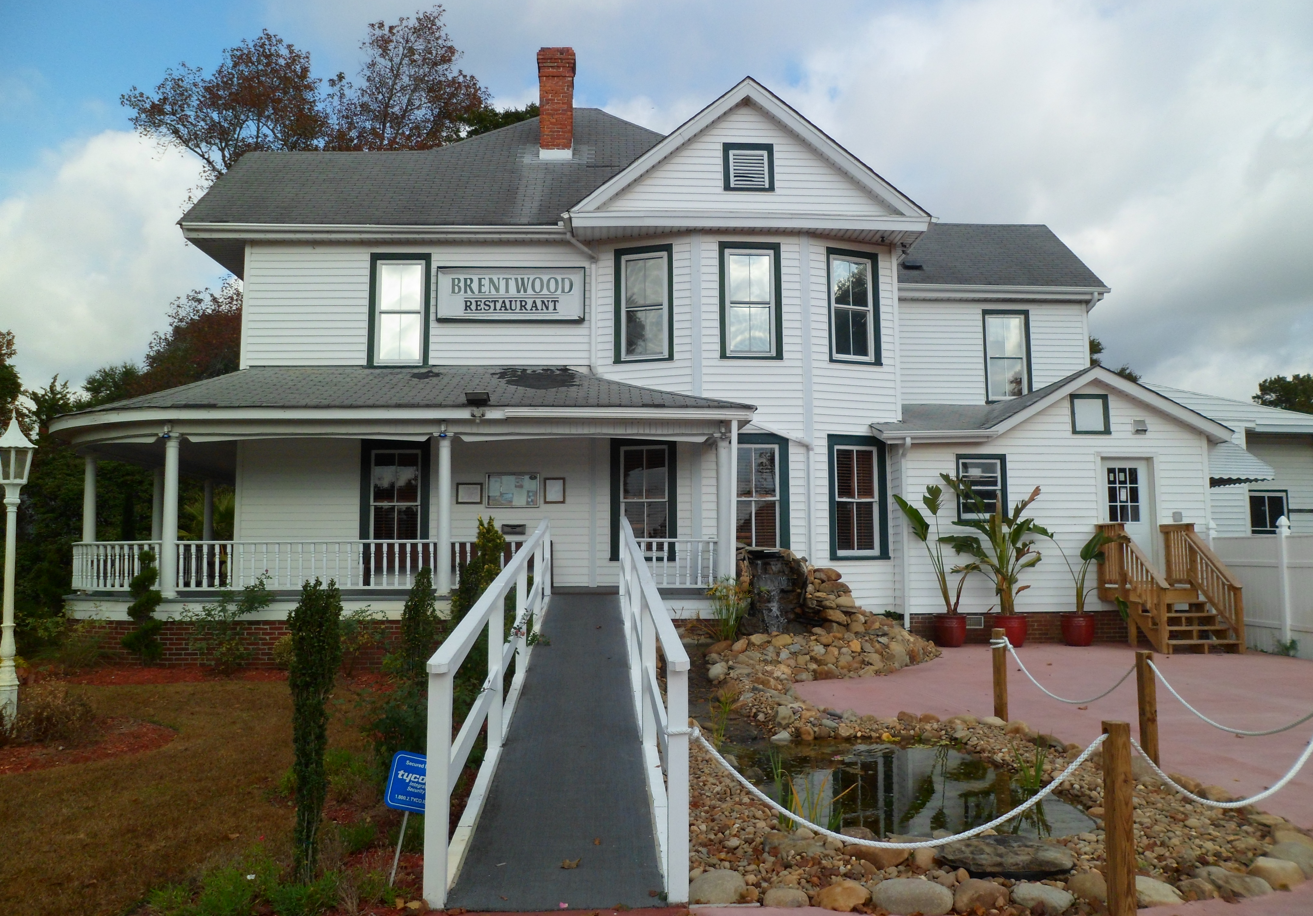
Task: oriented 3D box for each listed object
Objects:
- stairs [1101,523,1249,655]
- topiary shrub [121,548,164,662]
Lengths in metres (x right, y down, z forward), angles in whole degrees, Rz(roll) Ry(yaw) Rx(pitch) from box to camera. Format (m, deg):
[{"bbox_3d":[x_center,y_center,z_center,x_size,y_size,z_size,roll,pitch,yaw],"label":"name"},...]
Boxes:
[{"bbox_3d":[7.270,1.831,14.086,1.150,1.740,1.550,0,-5,-4],"label":"stairs"},{"bbox_3d":[-6.741,1.953,12.948,0.566,1.508,0.566,0,-5,0],"label":"topiary shrub"}]

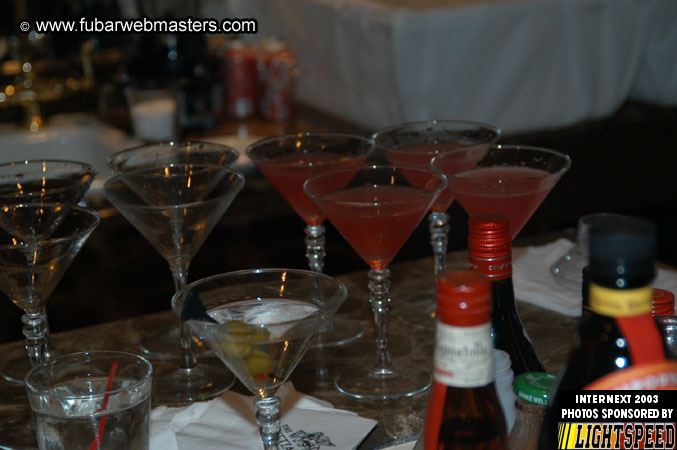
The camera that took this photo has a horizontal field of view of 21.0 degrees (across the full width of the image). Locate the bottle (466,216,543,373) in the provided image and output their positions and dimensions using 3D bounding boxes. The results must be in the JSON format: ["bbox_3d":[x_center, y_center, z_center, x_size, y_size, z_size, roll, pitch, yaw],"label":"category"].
[{"bbox_3d":[0.098,0.118,1.157,0.075,0.253,0.075,-2,16,0],"label":"bottle"}]

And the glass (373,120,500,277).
[{"bbox_3d":[0.092,0.002,1.689,0.118,0.174,0.118,-2,16,0],"label":"glass"}]

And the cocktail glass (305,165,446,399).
[{"bbox_3d":[0.034,0.050,1.534,0.118,0.174,0.118,-2,16,0],"label":"cocktail glass"}]

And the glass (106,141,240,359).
[{"bbox_3d":[-0.144,0.024,1.646,0.118,0.174,0.118,-2,16,0],"label":"glass"}]

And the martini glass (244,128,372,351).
[{"bbox_3d":[-0.022,0.015,1.661,0.118,0.174,0.118,-2,16,0],"label":"martini glass"}]

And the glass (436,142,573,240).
[{"bbox_3d":[0.142,0.031,1.584,0.118,0.174,0.118,-2,16,0],"label":"glass"}]

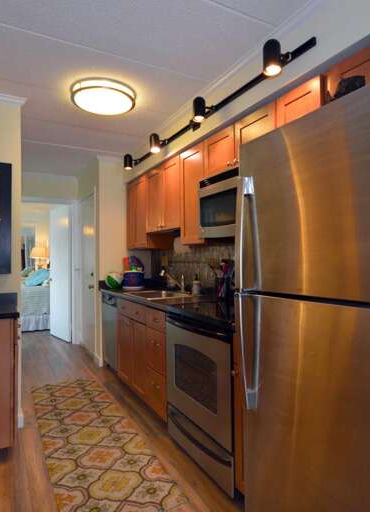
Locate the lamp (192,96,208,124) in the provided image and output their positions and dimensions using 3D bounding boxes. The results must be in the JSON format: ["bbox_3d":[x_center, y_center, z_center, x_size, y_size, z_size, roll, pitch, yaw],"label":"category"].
[{"bbox_3d":[0.096,-0.950,2.215,0.085,0.165,0.080,0,0,-29],"label":"lamp"}]

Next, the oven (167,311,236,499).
[{"bbox_3d":[0.330,0.820,2.234,0.660,0.890,0.756,0,0,-29],"label":"oven"}]

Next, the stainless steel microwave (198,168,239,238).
[{"bbox_3d":[0.458,-0.335,2.304,0.390,0.420,0.755,0,0,-29],"label":"stainless steel microwave"}]

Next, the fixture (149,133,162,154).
[{"bbox_3d":[-0.257,-0.981,2.977,0.095,0.170,0.085,0,-1,-28],"label":"fixture"}]

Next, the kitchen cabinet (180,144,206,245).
[{"bbox_3d":[0.191,-0.477,2.809,0.316,0.762,0.381,0,-1,-28],"label":"kitchen cabinet"}]

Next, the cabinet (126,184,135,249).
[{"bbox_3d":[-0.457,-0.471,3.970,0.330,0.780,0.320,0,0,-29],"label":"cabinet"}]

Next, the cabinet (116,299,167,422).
[{"bbox_3d":[-0.123,0.788,3.059,0.610,0.771,1.143,0,-1,-28],"label":"cabinet"}]

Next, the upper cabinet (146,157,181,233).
[{"bbox_3d":[-0.081,-0.548,3.312,0.316,0.610,0.762,0,-1,-28],"label":"upper cabinet"}]

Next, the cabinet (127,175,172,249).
[{"bbox_3d":[-0.394,-0.471,3.857,0.330,0.780,0.580,0,0,-29],"label":"cabinet"}]

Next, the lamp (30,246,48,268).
[{"bbox_3d":[-3.051,0.112,7.171,0.380,0.560,0.380,0,0,-29],"label":"lamp"}]

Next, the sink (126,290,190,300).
[{"bbox_3d":[-0.259,0.450,3.205,0.470,0.182,0.645,0,-1,-28],"label":"sink"}]

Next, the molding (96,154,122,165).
[{"bbox_3d":[-0.878,-1.128,4.002,0.325,0.065,0.055,0,-1,-28],"label":"molding"}]

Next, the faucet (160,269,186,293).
[{"bbox_3d":[-0.117,0.251,3.269,0.260,0.220,0.070,0,-1,-28],"label":"faucet"}]

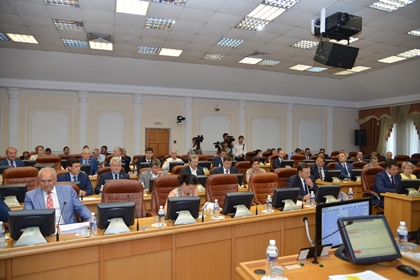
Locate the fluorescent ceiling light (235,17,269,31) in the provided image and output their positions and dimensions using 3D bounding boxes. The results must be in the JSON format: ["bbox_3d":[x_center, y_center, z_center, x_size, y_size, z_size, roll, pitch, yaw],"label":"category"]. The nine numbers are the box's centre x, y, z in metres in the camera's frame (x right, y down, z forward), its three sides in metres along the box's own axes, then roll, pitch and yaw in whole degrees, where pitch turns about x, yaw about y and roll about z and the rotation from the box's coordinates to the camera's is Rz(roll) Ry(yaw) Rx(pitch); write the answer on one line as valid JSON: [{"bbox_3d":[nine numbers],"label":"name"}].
[{"bbox_3d":[0.865,-2.352,5.747,0.600,0.090,0.600,0,0,-19],"label":"fluorescent ceiling light"}]

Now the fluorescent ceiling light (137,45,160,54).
[{"bbox_3d":[-1.616,-2.420,7.504,0.600,0.080,0.600,1,0,-19],"label":"fluorescent ceiling light"}]

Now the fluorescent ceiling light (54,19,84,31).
[{"bbox_3d":[-2.682,-2.176,5.364,0.600,0.090,0.600,0,0,-19],"label":"fluorescent ceiling light"}]

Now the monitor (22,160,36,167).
[{"bbox_3d":[-4.059,0.619,6.350,0.350,0.280,0.180,0,0,-19],"label":"monitor"}]

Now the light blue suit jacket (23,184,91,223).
[{"bbox_3d":[-1.690,0.800,3.170,0.680,0.600,0.420,0,0,-21],"label":"light blue suit jacket"}]

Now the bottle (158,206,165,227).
[{"bbox_3d":[-0.530,0.820,3.040,0.066,0.220,0.066,0,0,-19],"label":"bottle"}]

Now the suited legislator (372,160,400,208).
[{"bbox_3d":[3.120,0.970,4.950,0.530,1.260,0.680,1,0,-18],"label":"suited legislator"}]

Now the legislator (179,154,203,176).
[{"bbox_3d":[-0.330,0.960,5.420,0.540,1.320,0.700,0,0,-12],"label":"legislator"}]

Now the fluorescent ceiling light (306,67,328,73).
[{"bbox_3d":[3.488,-2.340,9.188,0.600,0.080,0.600,0,0,-19],"label":"fluorescent ceiling light"}]

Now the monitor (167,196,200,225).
[{"bbox_3d":[-0.275,0.725,2.900,0.350,0.285,0.180,0,0,-12],"label":"monitor"}]

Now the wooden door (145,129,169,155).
[{"bbox_3d":[-1.999,0.585,10.521,0.900,2.000,0.080,1,0,-19],"label":"wooden door"}]

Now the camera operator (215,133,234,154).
[{"bbox_3d":[0.550,0.690,10.300,0.570,1.820,0.600,1,0,-34],"label":"camera operator"}]

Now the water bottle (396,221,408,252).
[{"bbox_3d":[1.334,0.671,1.940,0.066,0.212,0.066,0,0,0],"label":"water bottle"}]

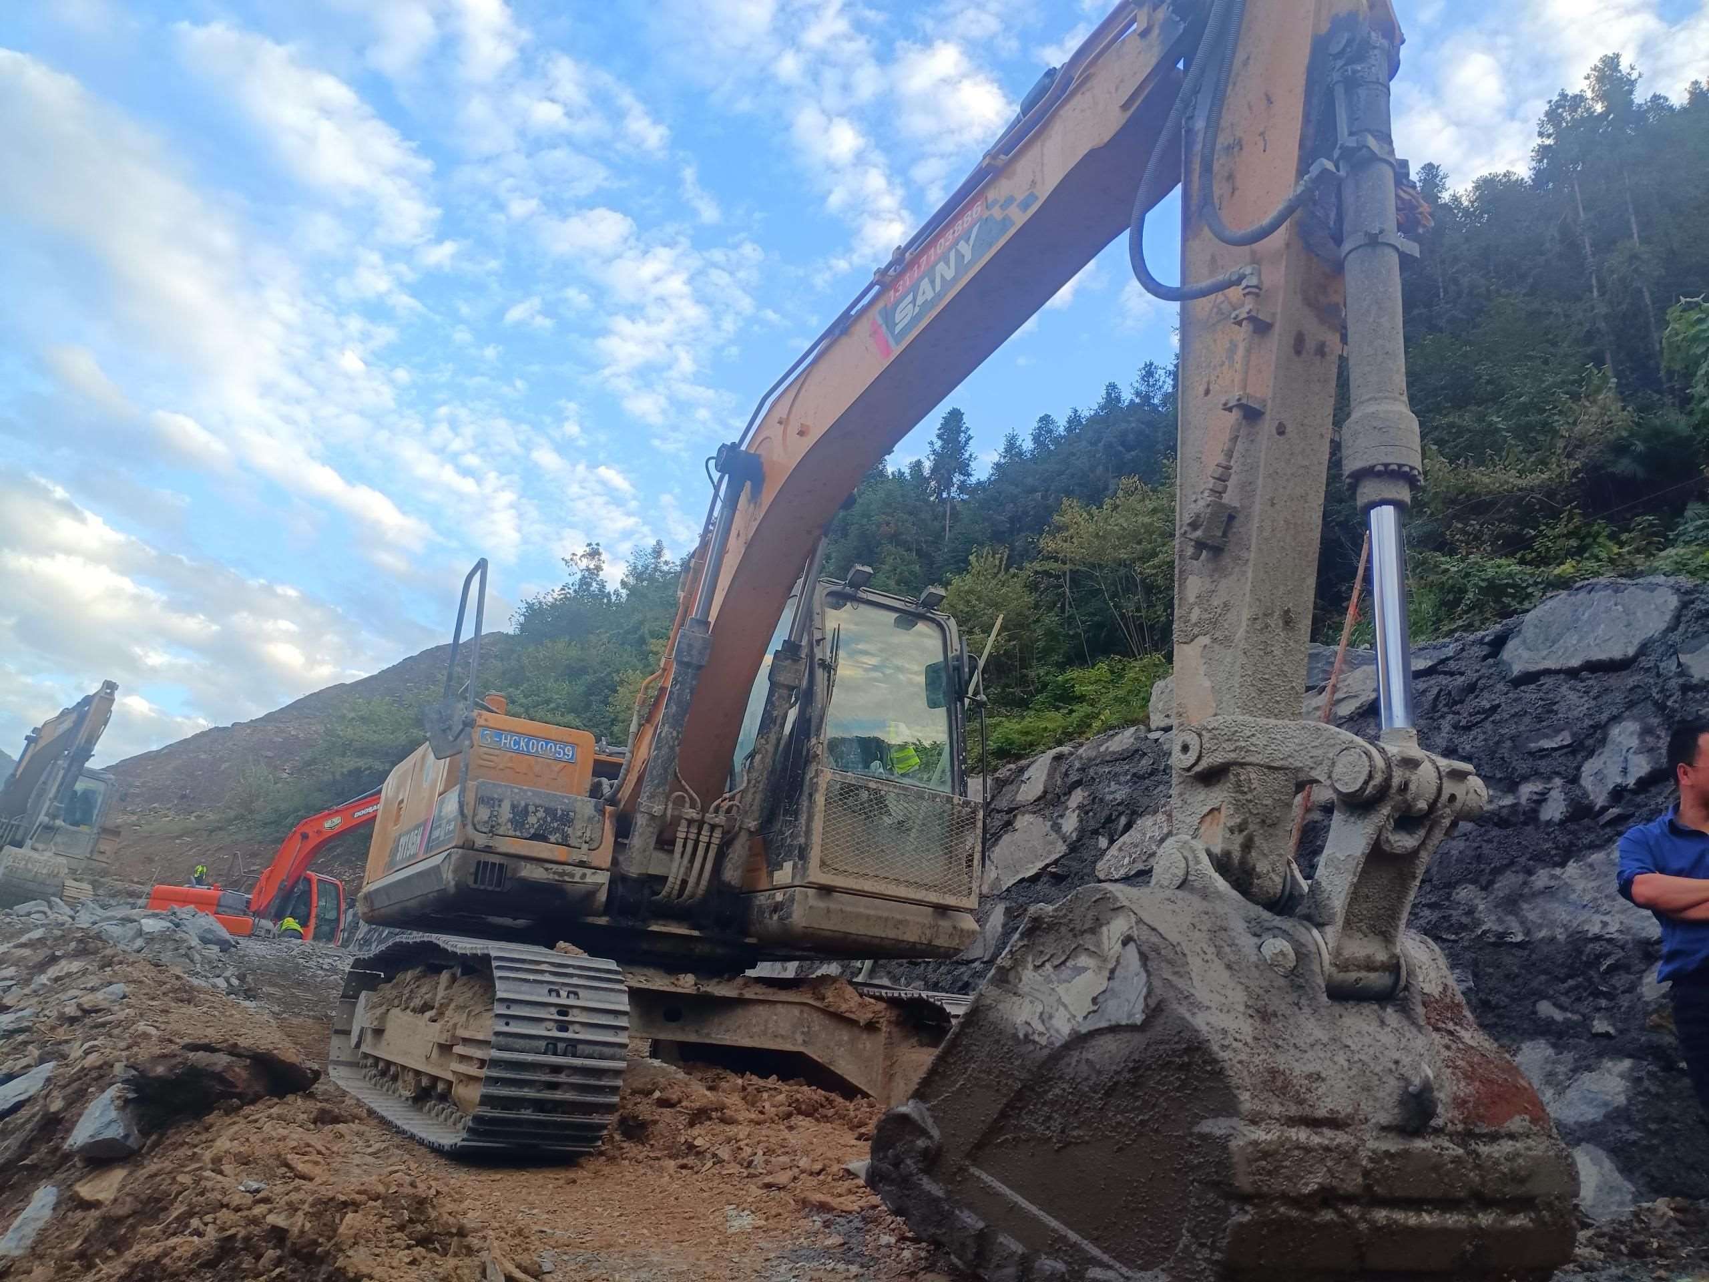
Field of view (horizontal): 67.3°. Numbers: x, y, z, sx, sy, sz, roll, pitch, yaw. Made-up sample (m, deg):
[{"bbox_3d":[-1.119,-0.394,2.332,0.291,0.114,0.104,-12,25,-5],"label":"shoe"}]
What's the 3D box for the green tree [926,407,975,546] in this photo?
[{"bbox_3d":[5.461,-9.166,72.648,2.720,8.578,2.720,1,-15,0],"label":"green tree"}]

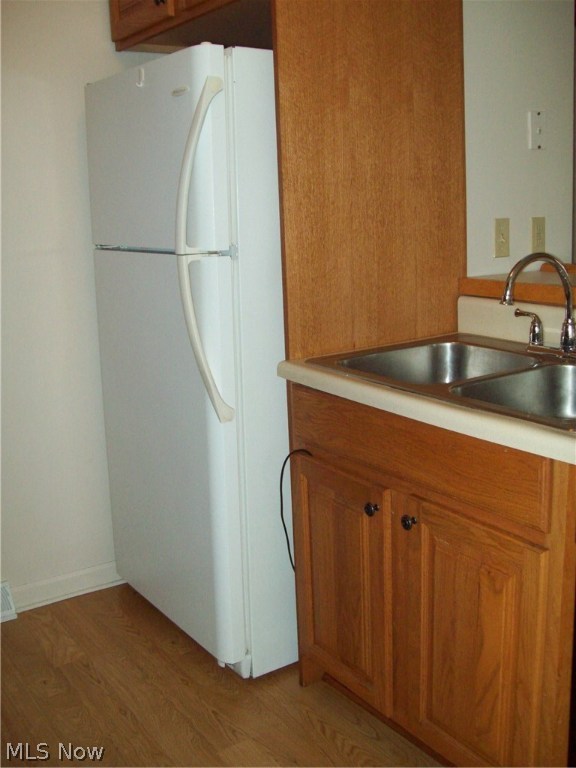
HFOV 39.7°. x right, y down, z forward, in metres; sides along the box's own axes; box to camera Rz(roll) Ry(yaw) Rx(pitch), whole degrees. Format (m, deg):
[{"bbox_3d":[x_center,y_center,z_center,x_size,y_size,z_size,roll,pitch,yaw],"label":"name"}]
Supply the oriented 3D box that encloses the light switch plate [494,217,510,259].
[{"bbox_3d":[0.649,-0.437,2.397,0.070,0.114,0.015,-8,13,-29],"label":"light switch plate"}]

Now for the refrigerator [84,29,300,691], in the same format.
[{"bbox_3d":[-0.121,-0.076,2.514,0.736,1.680,0.745,-9,13,-33],"label":"refrigerator"}]

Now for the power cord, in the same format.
[{"bbox_3d":[0.020,0.340,2.075,0.050,0.355,0.105,-8,13,-29],"label":"power cord"}]

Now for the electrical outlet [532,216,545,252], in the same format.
[{"bbox_3d":[0.779,-0.459,2.472,0.070,0.114,0.010,-8,13,-29],"label":"electrical outlet"}]

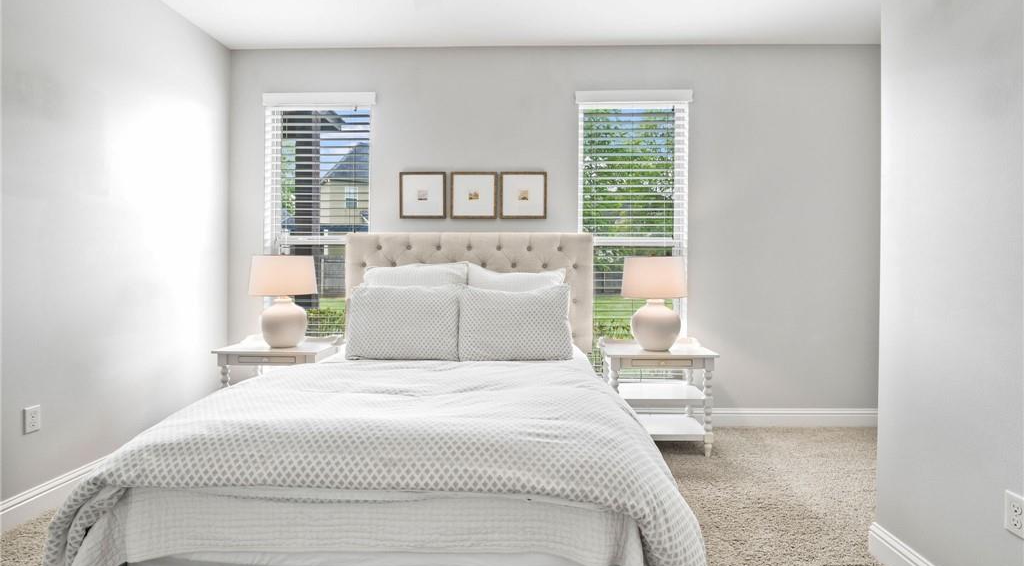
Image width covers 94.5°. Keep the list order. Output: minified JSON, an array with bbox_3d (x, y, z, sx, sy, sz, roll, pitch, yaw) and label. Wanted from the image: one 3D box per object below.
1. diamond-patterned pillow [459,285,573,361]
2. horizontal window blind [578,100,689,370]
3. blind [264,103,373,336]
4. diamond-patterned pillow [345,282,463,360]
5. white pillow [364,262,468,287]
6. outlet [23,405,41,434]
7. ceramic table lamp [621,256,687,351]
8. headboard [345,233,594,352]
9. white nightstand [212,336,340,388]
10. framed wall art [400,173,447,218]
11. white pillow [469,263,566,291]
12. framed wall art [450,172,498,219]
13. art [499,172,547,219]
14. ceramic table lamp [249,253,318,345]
[{"bbox_3d":[0.022,0.263,3.033,0.720,0.480,0.180,0,-19,1],"label":"diamond-patterned pillow"},{"bbox_3d":[0.870,-0.335,3.420,0.815,2.060,0.120,0,1,2],"label":"horizontal window blind"},{"bbox_3d":[-1.465,-0.322,3.588,0.793,2.060,0.065,0,1,1],"label":"blind"},{"bbox_3d":[-0.707,0.261,3.055,0.720,0.480,0.180,0,-19,1],"label":"diamond-patterned pillow"},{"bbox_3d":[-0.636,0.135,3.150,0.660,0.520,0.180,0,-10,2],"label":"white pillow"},{"bbox_3d":[-2.193,0.626,2.165,0.008,0.116,0.072,0,1,1],"label":"outlet"},{"bbox_3d":[0.953,0.136,3.144,0.425,0.625,0.425,0,1,1],"label":"ceramic table lamp"},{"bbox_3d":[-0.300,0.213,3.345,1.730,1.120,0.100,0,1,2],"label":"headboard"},{"bbox_3d":[-1.606,0.733,3.291,0.695,0.675,0.440,0,1,1],"label":"white nightstand"},{"bbox_3d":[-0.641,-0.631,3.430,0.334,0.341,0.026,0,1,2],"label":"framed wall art"},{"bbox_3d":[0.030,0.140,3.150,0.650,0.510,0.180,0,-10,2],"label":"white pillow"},{"bbox_3d":[-0.271,-0.631,3.422,0.334,0.341,0.026,0,1,2],"label":"framed wall art"},{"bbox_3d":[0.083,-0.645,3.488,0.350,0.352,0.025,0,1,1],"label":"art"},{"bbox_3d":[-1.595,0.133,3.300,0.425,0.625,0.425,0,1,1],"label":"ceramic table lamp"}]

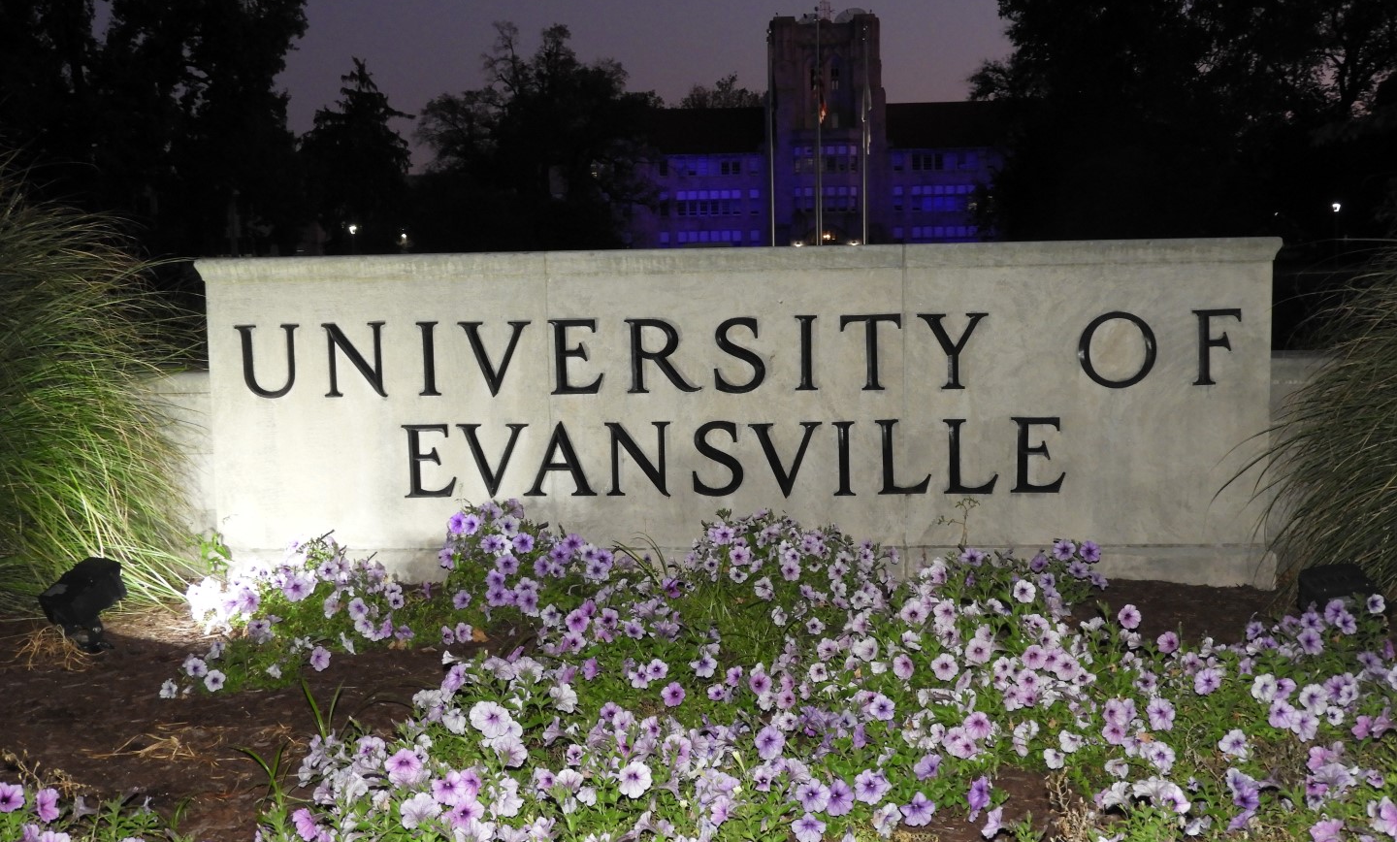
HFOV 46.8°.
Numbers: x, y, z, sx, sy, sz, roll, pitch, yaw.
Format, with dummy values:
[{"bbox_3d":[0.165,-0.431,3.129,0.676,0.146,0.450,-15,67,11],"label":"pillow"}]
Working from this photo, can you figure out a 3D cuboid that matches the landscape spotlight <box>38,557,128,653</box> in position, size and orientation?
[{"bbox_3d":[-1.964,0.585,5.150,0.250,0.300,0.210,-5,7,-36],"label":"landscape spotlight"}]

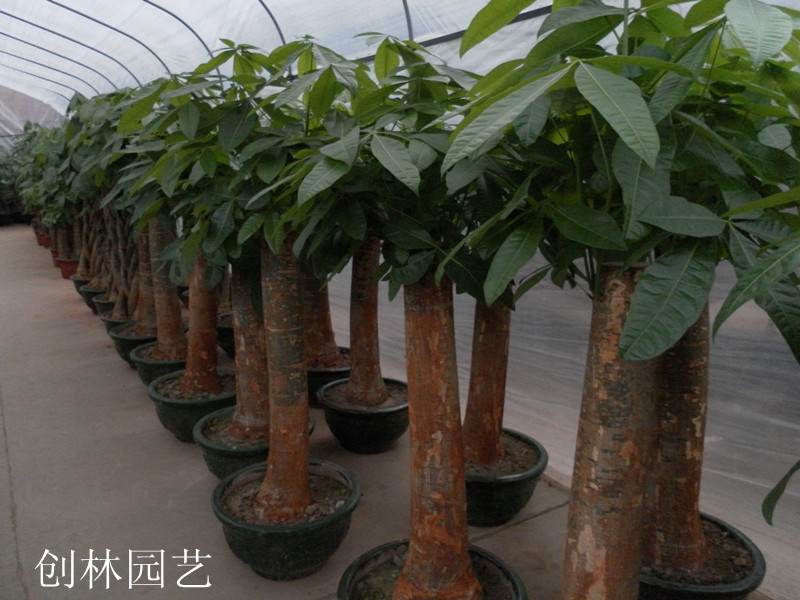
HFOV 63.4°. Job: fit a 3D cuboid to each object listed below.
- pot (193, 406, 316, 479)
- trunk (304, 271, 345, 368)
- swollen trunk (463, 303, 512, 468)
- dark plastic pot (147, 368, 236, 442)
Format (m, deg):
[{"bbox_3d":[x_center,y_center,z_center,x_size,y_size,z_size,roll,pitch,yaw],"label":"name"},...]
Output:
[{"bbox_3d":[-0.534,0.565,2.396,0.420,0.223,0.420,1,11,0],"label":"pot"},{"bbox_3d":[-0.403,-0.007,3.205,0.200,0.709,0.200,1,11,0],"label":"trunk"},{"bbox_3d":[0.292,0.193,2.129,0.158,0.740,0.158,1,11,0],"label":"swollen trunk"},{"bbox_3d":[-0.897,0.489,2.907,0.430,0.240,0.430,2,10,0],"label":"dark plastic pot"}]

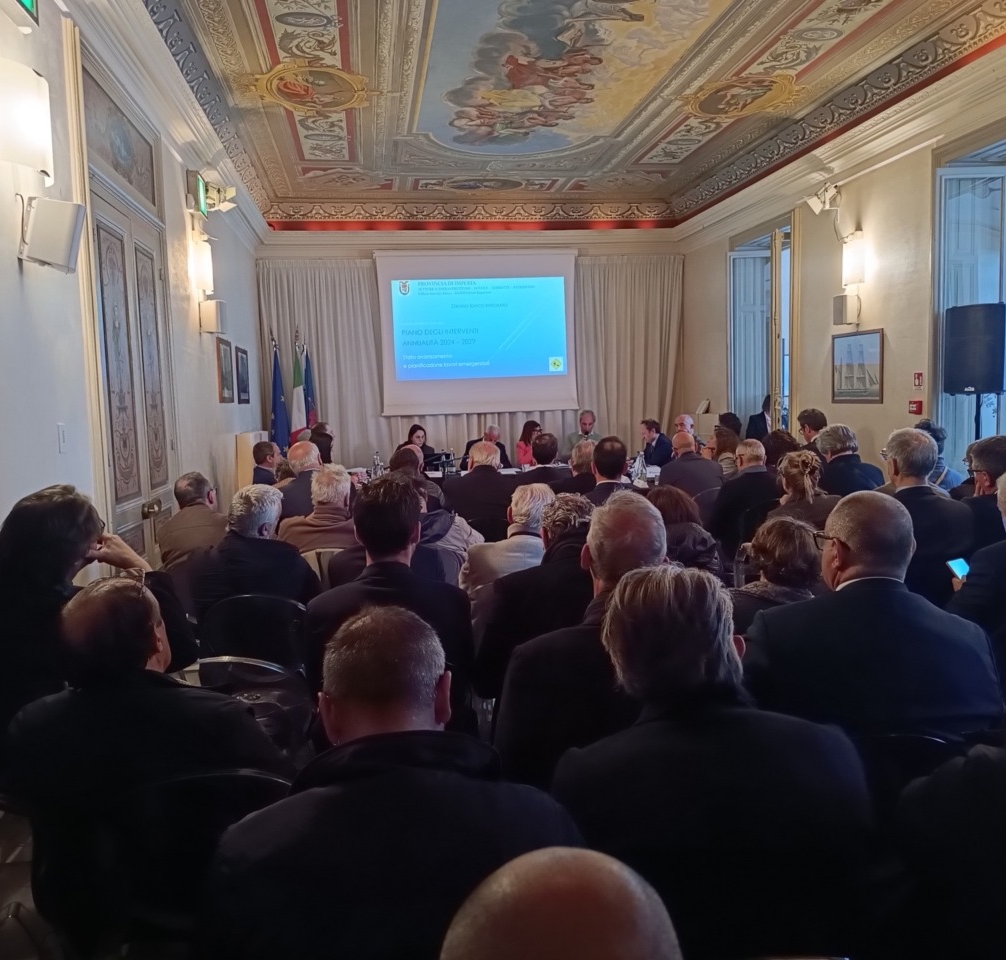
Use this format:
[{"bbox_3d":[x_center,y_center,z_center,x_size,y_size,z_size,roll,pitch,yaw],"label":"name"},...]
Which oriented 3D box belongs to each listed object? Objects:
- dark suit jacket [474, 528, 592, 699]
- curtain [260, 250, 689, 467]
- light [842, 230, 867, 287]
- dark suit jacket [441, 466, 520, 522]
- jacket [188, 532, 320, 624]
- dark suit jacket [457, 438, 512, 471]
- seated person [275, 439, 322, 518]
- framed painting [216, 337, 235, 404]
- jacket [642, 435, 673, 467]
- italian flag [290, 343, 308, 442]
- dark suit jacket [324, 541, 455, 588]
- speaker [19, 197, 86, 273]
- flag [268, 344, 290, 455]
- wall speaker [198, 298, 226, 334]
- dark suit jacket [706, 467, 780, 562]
[{"bbox_3d":[0.179,0.467,2.862,0.510,0.640,0.370,-2,5,-8],"label":"dark suit jacket"},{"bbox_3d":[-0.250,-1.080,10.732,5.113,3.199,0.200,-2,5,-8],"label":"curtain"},{"bbox_3d":[2.704,-1.713,6.889,0.110,0.360,0.250,-2,5,-9],"label":"light"},{"bbox_3d":[-0.121,0.225,5.080,0.490,0.630,0.360,-2,5,-8],"label":"dark suit jacket"},{"bbox_3d":[-0.874,0.498,3.181,0.480,0.590,0.370,-2,5,-3],"label":"jacket"},{"bbox_3d":[-0.180,-0.143,9.050,0.550,0.560,0.420,-2,5,-9],"label":"dark suit jacket"},{"bbox_3d":[-1.132,0.426,5.633,0.520,1.360,0.780,-1,5,6],"label":"seated person"},{"bbox_3d":[-2.274,-0.898,7.320,0.035,0.520,0.680,-2,5,-9],"label":"framed painting"},{"bbox_3d":[1.590,-0.187,9.115,0.370,0.560,0.460,-4,6,-26],"label":"jacket"},{"bbox_3d":[-2.306,-0.844,10.032,0.240,1.340,0.200,-2,5,-8],"label":"italian flag"},{"bbox_3d":[-0.413,0.536,3.285,0.500,0.630,0.360,-2,5,-8],"label":"dark suit jacket"},{"bbox_3d":[-1.546,-0.851,3.078,0.165,0.220,0.140,11,6,0],"label":"speaker"},{"bbox_3d":[-2.491,-0.841,10.004,0.250,1.337,0.200,-2,5,-8],"label":"flag"},{"bbox_3d":[-2.124,-1.199,6.494,0.160,0.240,0.180,-2,5,1],"label":"wall speaker"},{"bbox_3d":[1.424,0.235,5.165,0.490,0.630,0.360,-3,6,-16],"label":"dark suit jacket"}]

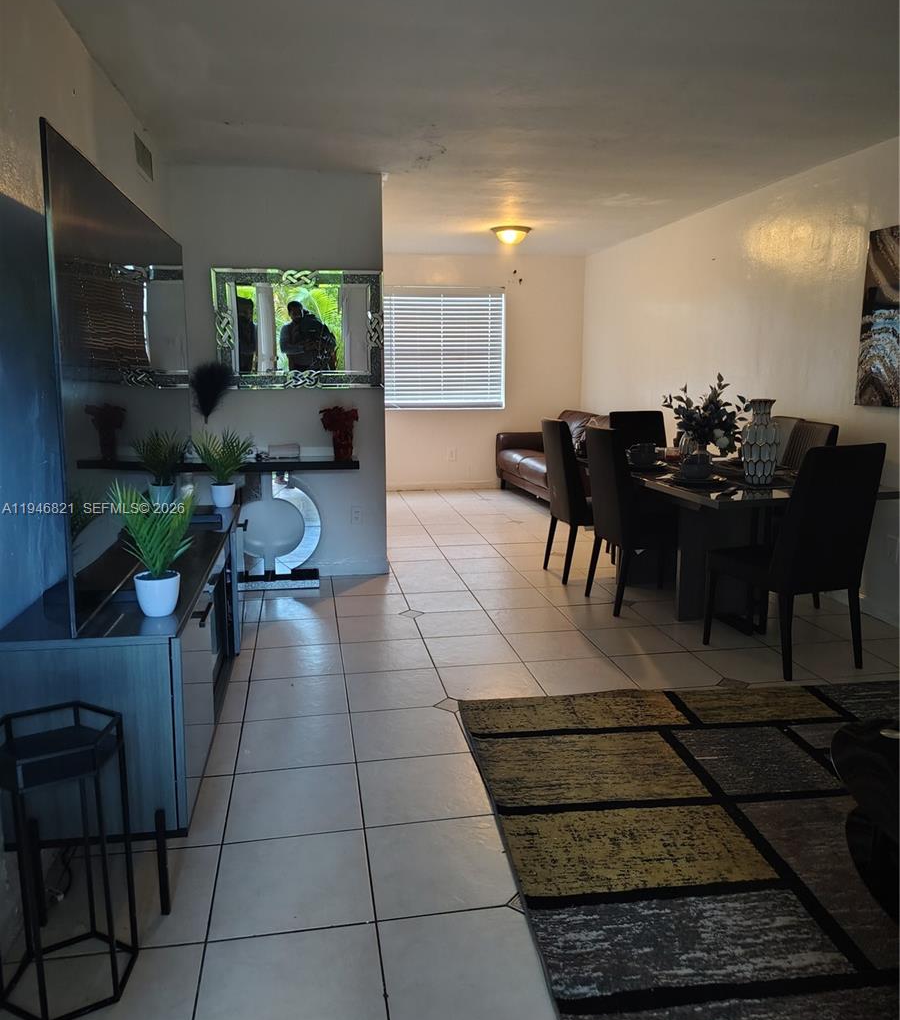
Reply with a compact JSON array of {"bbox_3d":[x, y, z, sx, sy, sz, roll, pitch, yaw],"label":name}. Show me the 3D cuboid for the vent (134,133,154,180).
[{"bbox_3d":[-1.454,-1.687,3.991,0.022,0.140,0.440,-2,11,-10],"label":"vent"}]

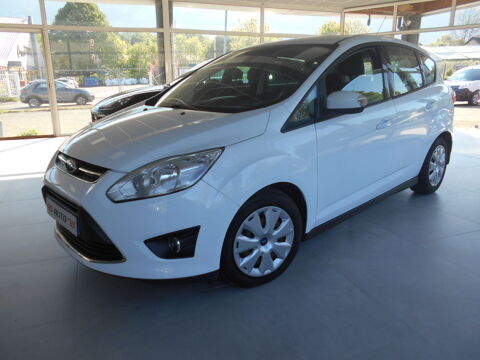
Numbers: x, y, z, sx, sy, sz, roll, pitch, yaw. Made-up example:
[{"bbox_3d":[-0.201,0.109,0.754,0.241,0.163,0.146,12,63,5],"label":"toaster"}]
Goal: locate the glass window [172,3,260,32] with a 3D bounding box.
[{"bbox_3d":[-0.533,-4.146,9.201,2.440,0.680,0.060,-7,17,-23],"label":"glass window"}]

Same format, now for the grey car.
[{"bbox_3d":[-10.996,-5.239,21.672,4.350,1.580,1.820,-9,18,-29],"label":"grey car"}]

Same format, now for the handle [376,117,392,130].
[{"bbox_3d":[1.086,-0.426,2.709,0.215,0.055,0.055,-14,21,-41],"label":"handle"}]

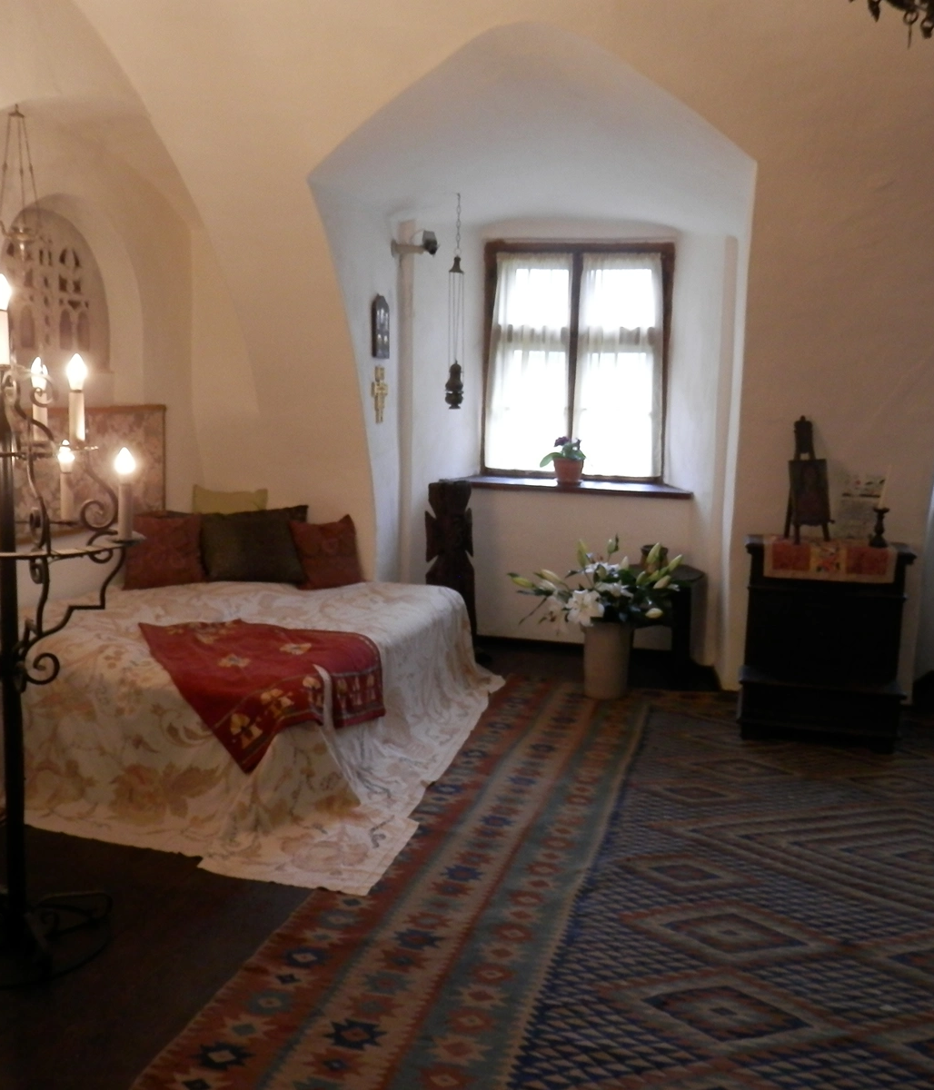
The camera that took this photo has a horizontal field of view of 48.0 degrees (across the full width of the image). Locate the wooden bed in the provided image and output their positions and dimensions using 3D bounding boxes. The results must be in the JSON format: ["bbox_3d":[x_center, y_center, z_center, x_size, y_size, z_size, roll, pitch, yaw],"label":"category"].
[{"bbox_3d":[-0.874,0.526,4.263,1.664,0.455,2.353,3,7,14],"label":"wooden bed"}]

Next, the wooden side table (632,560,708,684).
[{"bbox_3d":[0.900,0.399,5.329,0.585,0.546,0.585,3,7,14],"label":"wooden side table"}]

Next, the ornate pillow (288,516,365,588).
[{"bbox_3d":[-0.694,0.036,5.193,0.357,0.364,0.130,-1,-8,-17],"label":"ornate pillow"}]

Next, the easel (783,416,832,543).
[{"bbox_3d":[1.505,-0.282,4.644,0.182,0.554,0.195,-1,8,-20],"label":"easel"}]

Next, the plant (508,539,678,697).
[{"bbox_3d":[0.599,0.336,4.955,0.780,0.741,0.676,3,7,14],"label":"plant"}]

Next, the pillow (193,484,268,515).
[{"bbox_3d":[-1.250,-0.083,5.488,0.397,0.435,0.130,2,-5,6],"label":"pillow"}]

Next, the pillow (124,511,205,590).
[{"bbox_3d":[-1.466,0.025,5.085,0.390,0.370,0.143,-1,-7,-21],"label":"pillow"}]

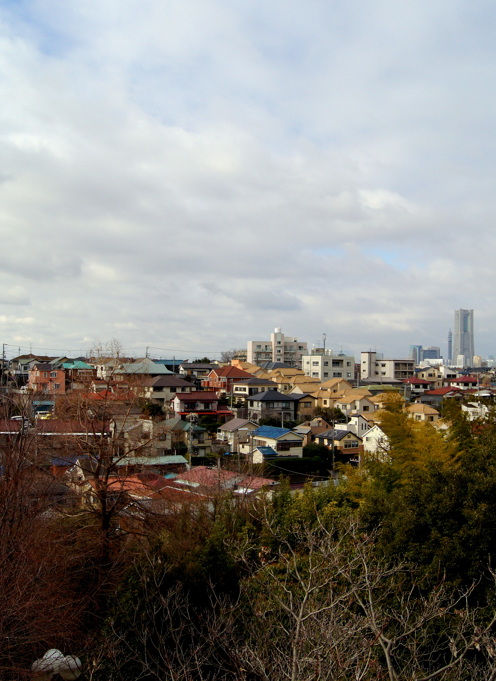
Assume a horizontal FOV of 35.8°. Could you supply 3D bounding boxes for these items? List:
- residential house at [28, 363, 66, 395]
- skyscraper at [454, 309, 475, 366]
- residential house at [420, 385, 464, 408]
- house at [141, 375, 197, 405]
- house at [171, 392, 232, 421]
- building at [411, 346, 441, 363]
[{"bbox_3d":[-49.765,9.840,189.858,7.300,7.800,6.800,2,-3,-38],"label":"residential house"},{"bbox_3d":[877.000,22.666,3094.410,64.000,296.000,64.000,0,-2,-9],"label":"skyscraper"},{"bbox_3d":[58.643,18.237,234.849,11.500,8.000,10.000,1,-2,-24],"label":"residential house"},{"bbox_3d":[-21.482,13.830,209.841,12.300,8.400,9.000,1,-2,-24],"label":"house"},{"bbox_3d":[-11.265,16.748,189.854,14.000,8.000,8.500,1,-2,-18],"label":"house"},{"bbox_3d":[744.332,95.796,3197.167,110.000,150.000,70.000,0,-2,-9],"label":"building"}]

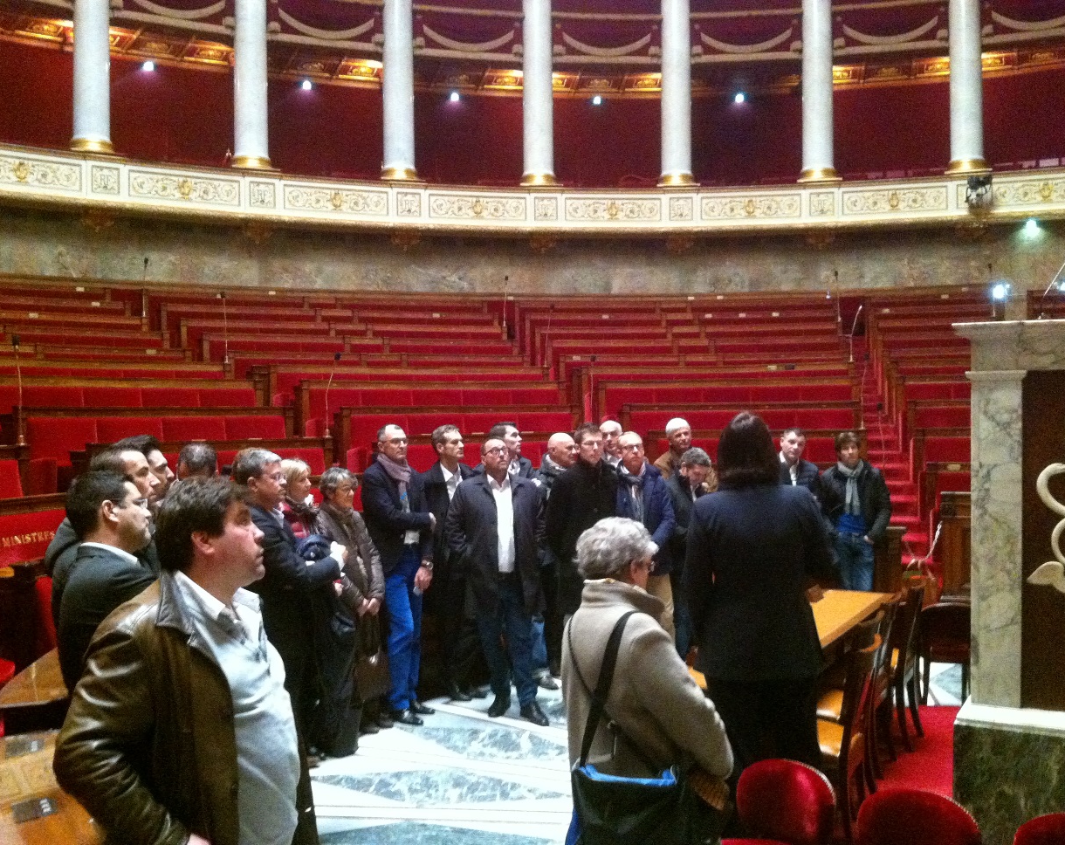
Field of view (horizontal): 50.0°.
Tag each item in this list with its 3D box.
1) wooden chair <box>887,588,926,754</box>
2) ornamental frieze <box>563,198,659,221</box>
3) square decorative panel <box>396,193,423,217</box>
[{"bbox_3d":[1.880,1.290,6.230,0.480,0.870,0.440,0,1,27],"label":"wooden chair"},{"bbox_3d":[1.345,-3.573,19.200,1.640,0.396,0.090,-1,1,-2],"label":"ornamental frieze"},{"bbox_3d":[-2.202,-3.885,20.421,0.428,0.414,0.060,-1,0,-19],"label":"square decorative panel"}]

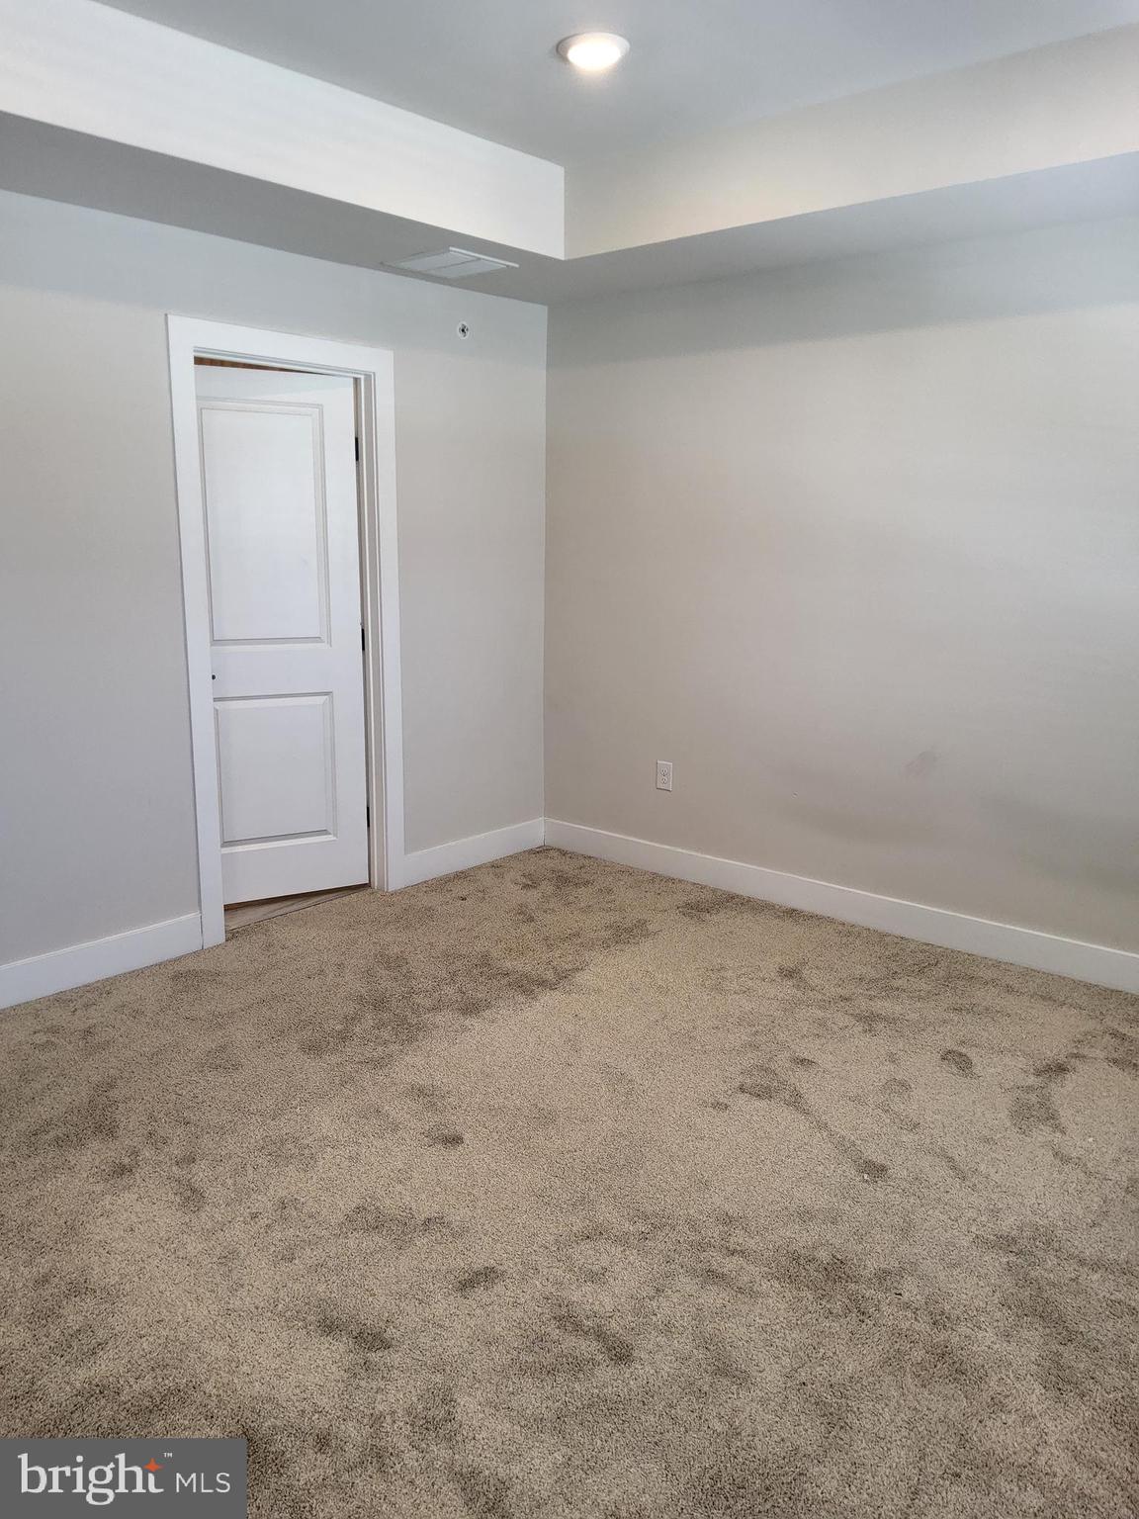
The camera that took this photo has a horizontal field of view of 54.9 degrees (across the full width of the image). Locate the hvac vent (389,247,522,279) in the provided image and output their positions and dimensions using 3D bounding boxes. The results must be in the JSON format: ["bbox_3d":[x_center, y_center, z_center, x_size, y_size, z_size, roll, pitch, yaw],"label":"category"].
[{"bbox_3d":[-0.429,-1.786,3.984,0.345,0.020,0.355,11,16,41],"label":"hvac vent"}]

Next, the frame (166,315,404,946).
[{"bbox_3d":[-1.027,-0.445,4.103,0.135,2.149,0.926,11,16,41],"label":"frame"}]

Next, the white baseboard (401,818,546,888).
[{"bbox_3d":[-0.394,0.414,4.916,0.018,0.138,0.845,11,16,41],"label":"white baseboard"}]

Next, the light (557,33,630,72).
[{"bbox_3d":[0.063,-1.840,2.870,0.191,0.035,0.191,0,12,0],"label":"light"}]

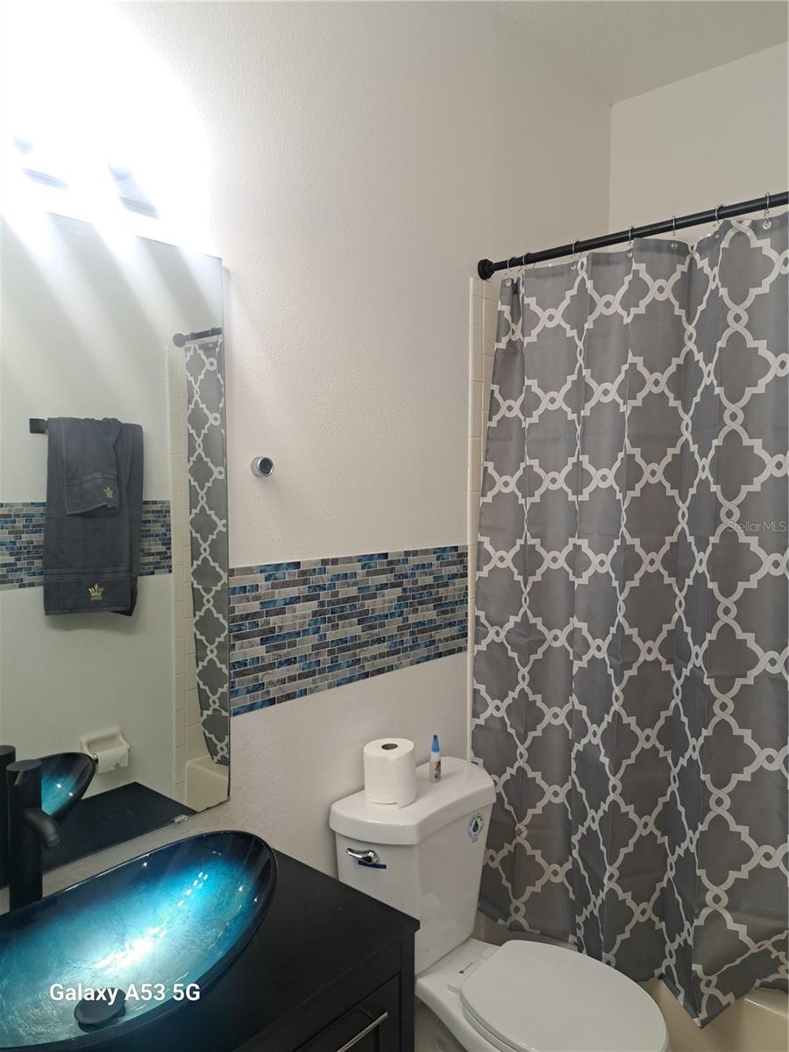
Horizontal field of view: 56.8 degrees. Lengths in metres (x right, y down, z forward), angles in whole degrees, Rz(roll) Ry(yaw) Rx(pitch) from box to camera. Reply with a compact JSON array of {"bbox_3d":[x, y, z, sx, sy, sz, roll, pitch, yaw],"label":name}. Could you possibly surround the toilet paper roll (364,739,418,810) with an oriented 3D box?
[{"bbox_3d":[-0.009,0.556,1.656,0.115,0.109,0.115,0,3,0],"label":"toilet paper roll"}]

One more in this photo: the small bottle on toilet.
[{"bbox_3d":[0.099,0.551,1.734,0.026,0.110,0.026,0,3,0],"label":"small bottle on toilet"}]

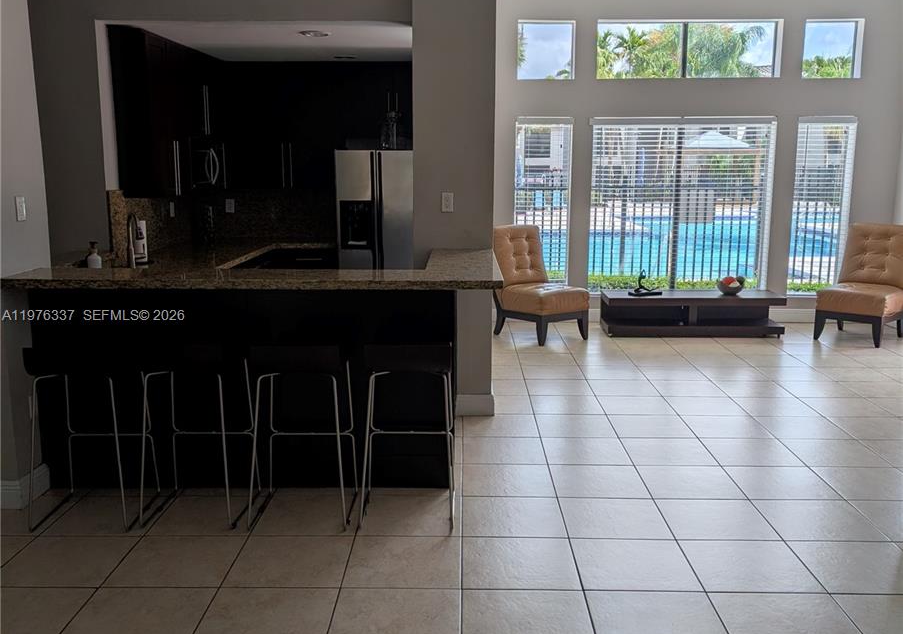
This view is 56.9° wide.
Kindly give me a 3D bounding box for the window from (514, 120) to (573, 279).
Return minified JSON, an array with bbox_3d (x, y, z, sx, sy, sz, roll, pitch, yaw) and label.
[{"bbox_3d":[0.925,-1.148,8.424,0.576,1.675,0.080,0,11,1],"label":"window"}]

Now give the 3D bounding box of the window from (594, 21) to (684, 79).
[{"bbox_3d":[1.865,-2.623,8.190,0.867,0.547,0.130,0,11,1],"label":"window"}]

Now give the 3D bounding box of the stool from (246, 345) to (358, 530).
[{"bbox_3d":[-0.684,0.507,3.854,0.440,0.825,0.450,0,11,1],"label":"stool"}]

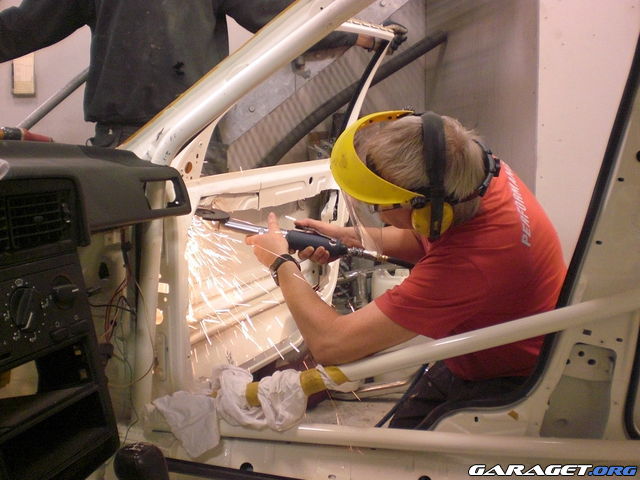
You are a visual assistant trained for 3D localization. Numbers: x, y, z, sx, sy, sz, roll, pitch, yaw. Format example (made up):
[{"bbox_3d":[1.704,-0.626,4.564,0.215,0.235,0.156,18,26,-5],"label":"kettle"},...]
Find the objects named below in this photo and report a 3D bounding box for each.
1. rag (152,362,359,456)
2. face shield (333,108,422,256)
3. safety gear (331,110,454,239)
[{"bbox_3d":[-0.132,0.343,1.340,0.395,0.160,0.130,1,5,7],"label":"rag"},{"bbox_3d":[0.116,-0.114,1.340,0.180,0.210,0.200,-7,-38,8],"label":"face shield"},{"bbox_3d":[0.147,-0.123,1.310,0.235,0.200,0.190,-7,-38,8],"label":"safety gear"}]

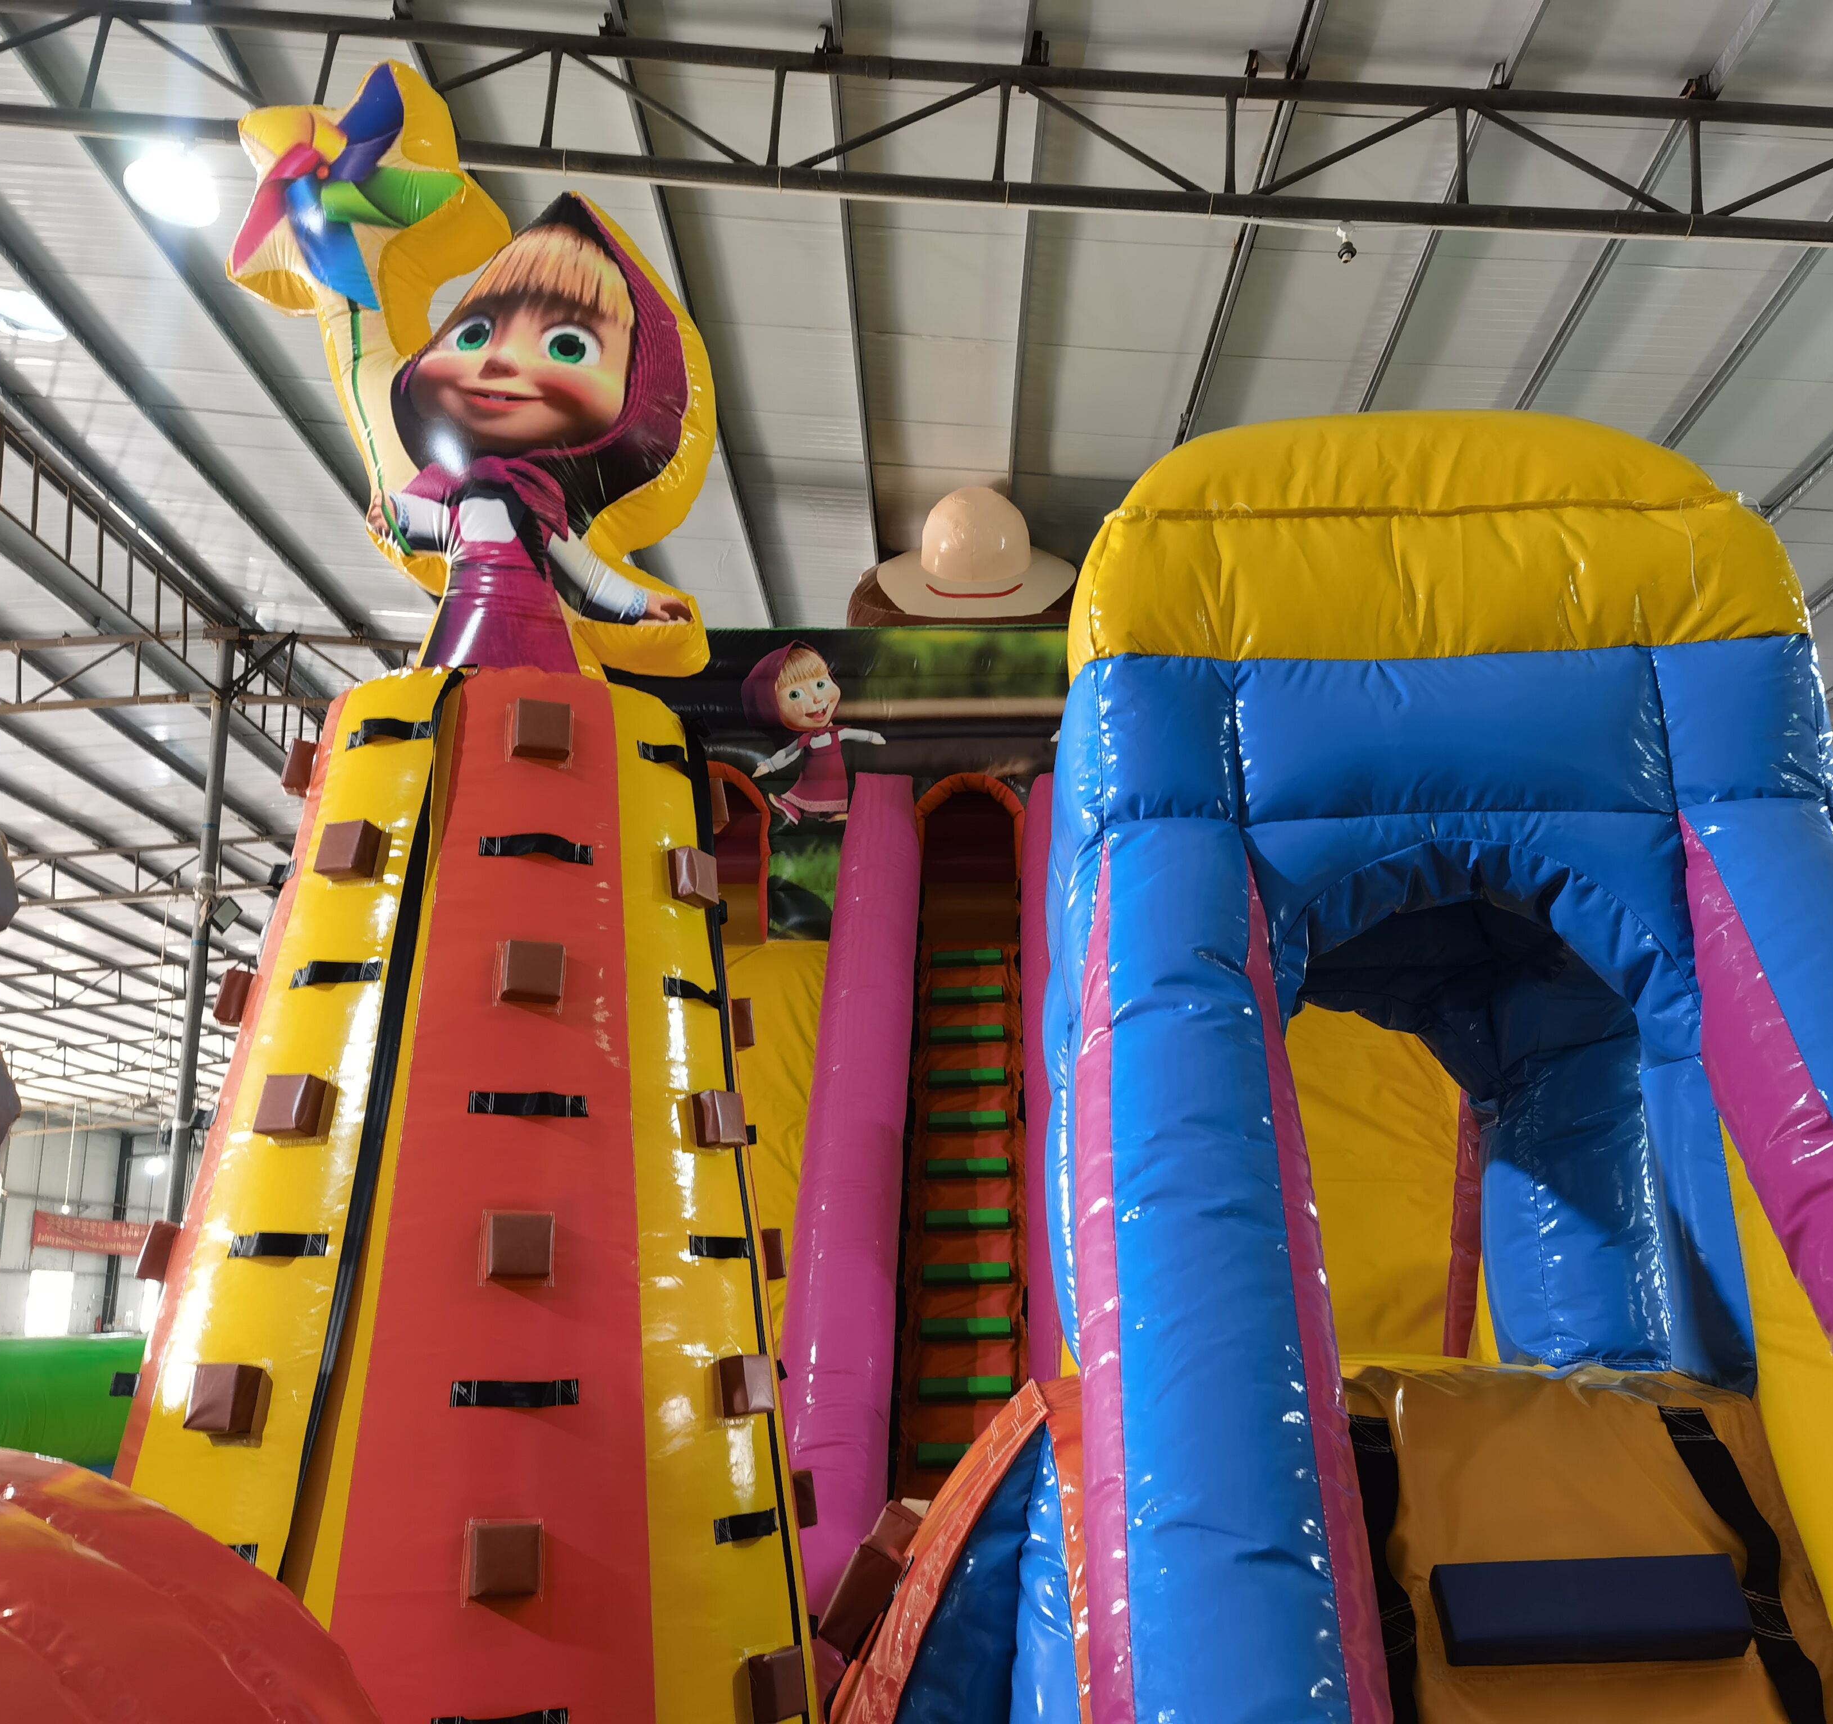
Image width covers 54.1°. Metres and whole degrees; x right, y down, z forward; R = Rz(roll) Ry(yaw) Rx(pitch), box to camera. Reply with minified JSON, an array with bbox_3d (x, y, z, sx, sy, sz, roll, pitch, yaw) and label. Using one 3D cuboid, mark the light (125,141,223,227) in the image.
[{"bbox_3d":[-3.718,-3.430,9.000,0.450,0.300,0.450,0,-13,0],"label":"light"}]

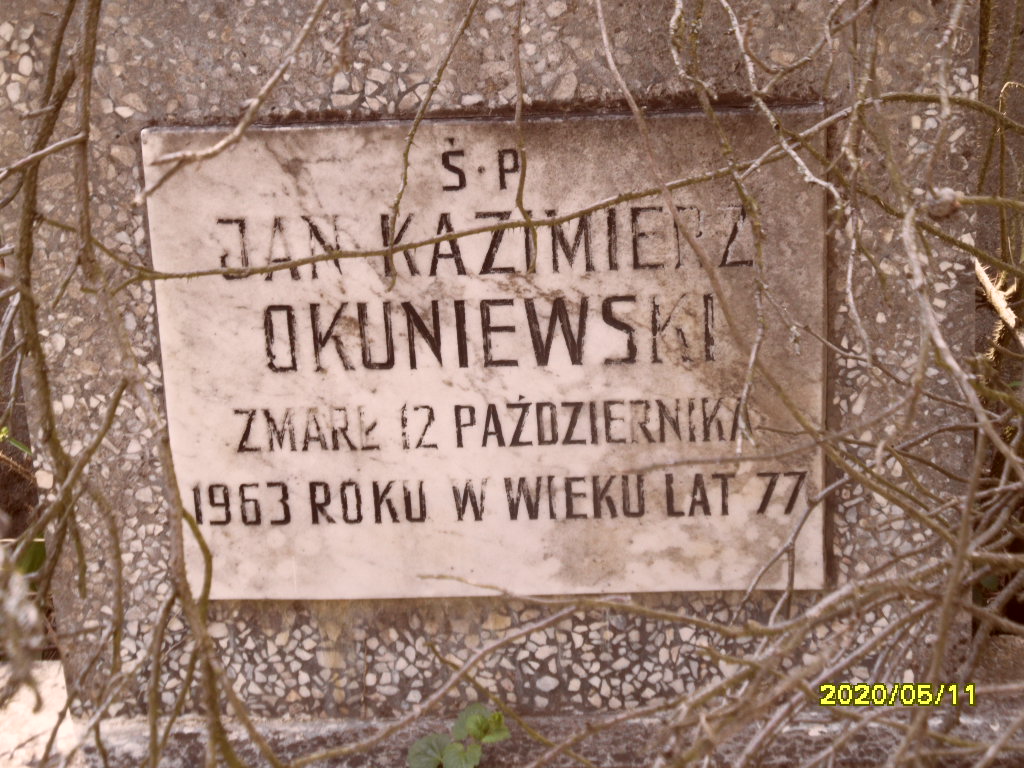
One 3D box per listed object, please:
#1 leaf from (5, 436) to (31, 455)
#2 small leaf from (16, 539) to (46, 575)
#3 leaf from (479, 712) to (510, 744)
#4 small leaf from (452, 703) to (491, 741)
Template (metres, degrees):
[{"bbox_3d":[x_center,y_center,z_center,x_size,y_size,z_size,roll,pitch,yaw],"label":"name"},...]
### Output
[{"bbox_3d":[-0.373,0.047,2.240,0.020,0.014,0.012,-3,25,-2],"label":"leaf"},{"bbox_3d":[-0.369,0.134,2.280,0.027,0.030,0.017,-3,25,-2],"label":"small leaf"},{"bbox_3d":[-0.012,0.239,2.060,0.022,0.020,0.016,-3,25,-2],"label":"leaf"},{"bbox_3d":[-0.028,0.236,2.070,0.027,0.023,0.018,-3,25,-2],"label":"small leaf"}]

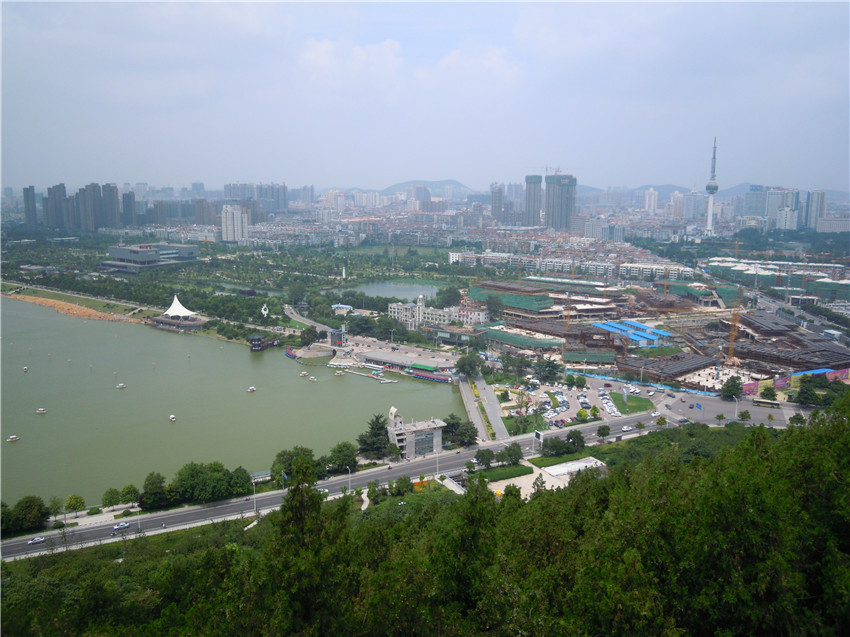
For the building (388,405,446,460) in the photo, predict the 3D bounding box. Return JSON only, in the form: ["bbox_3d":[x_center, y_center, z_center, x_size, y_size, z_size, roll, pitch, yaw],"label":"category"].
[{"bbox_3d":[-2.810,42.680,256.710,20.500,16.000,8.000,-5,12,-26],"label":"building"}]

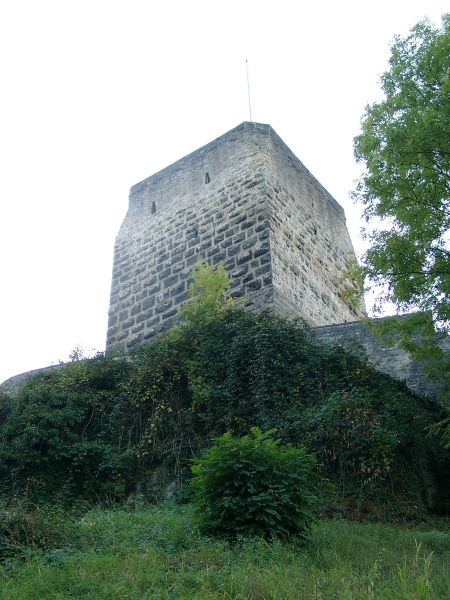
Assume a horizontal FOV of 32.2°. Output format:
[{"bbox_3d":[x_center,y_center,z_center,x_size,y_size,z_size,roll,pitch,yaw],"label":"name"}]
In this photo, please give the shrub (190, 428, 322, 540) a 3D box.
[{"bbox_3d":[0.509,2.980,12.600,2.100,1.750,2.000,-2,-37,0],"label":"shrub"}]

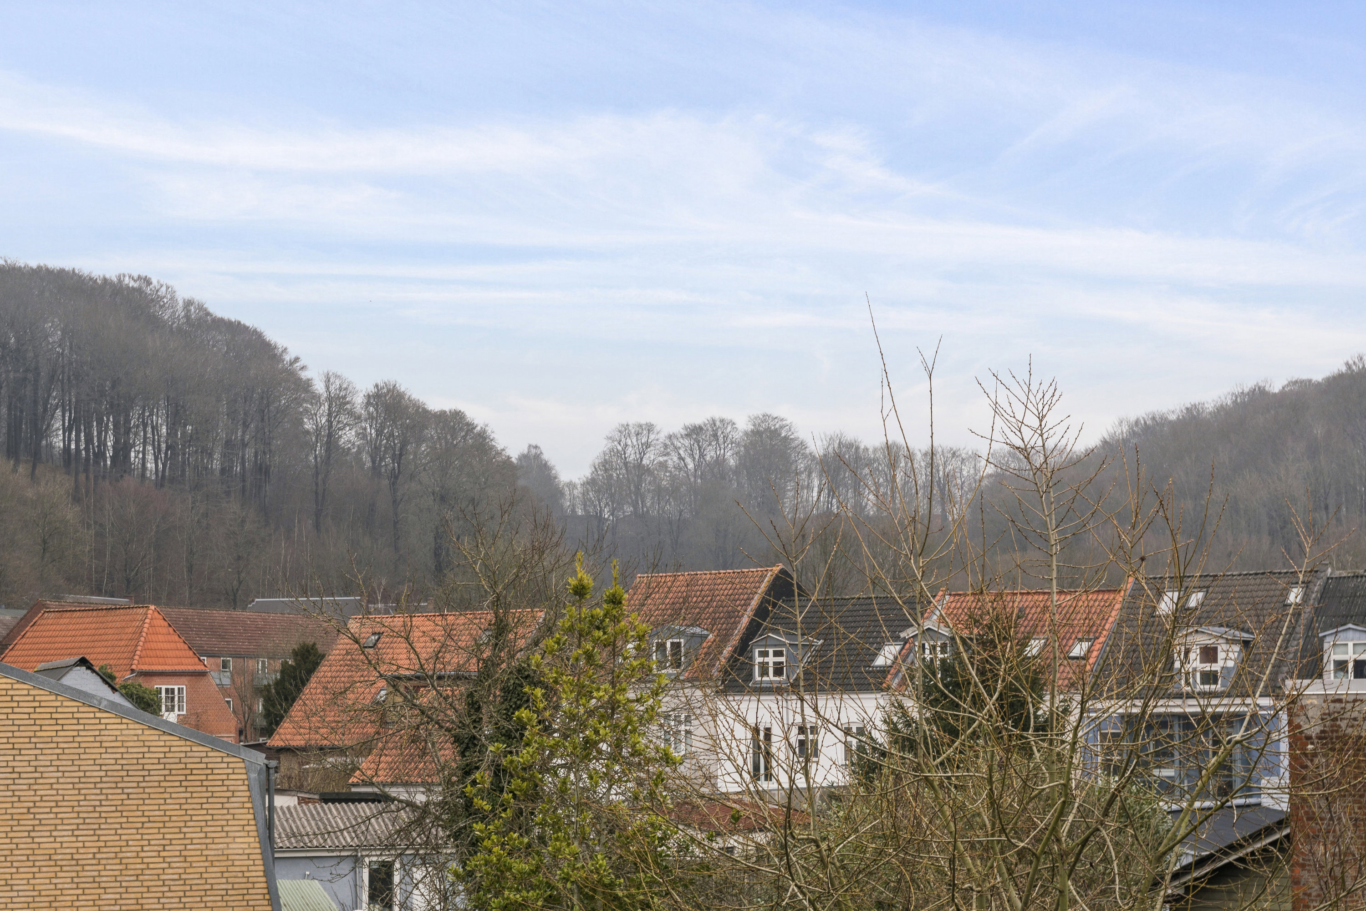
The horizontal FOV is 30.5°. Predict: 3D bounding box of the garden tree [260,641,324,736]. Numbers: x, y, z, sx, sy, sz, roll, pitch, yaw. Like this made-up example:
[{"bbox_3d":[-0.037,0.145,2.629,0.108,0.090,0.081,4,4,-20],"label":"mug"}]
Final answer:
[{"bbox_3d":[-20.448,13.225,132.000,3.900,7.200,3.900,0,-3,0],"label":"garden tree"}]

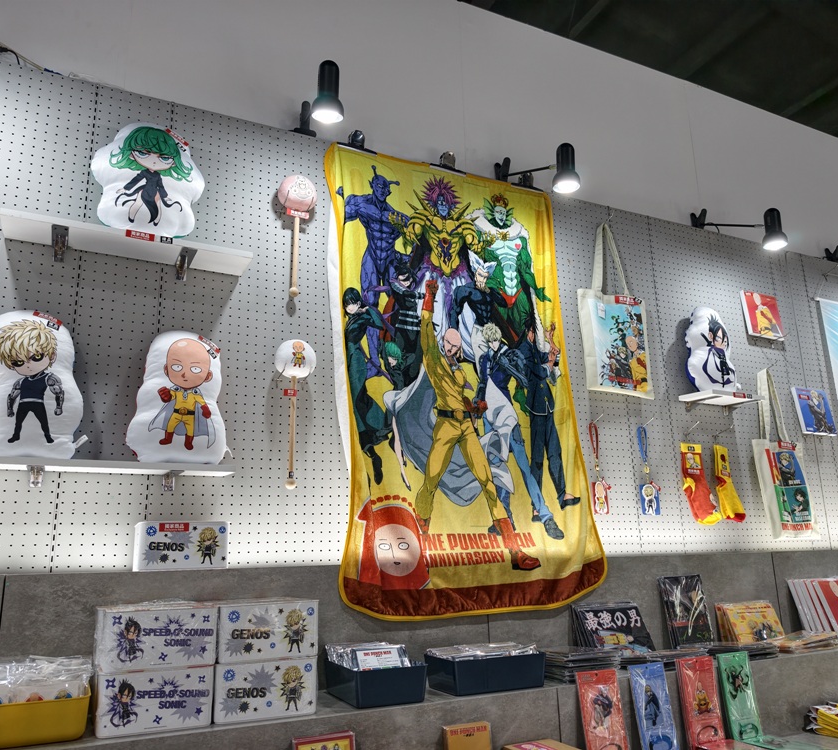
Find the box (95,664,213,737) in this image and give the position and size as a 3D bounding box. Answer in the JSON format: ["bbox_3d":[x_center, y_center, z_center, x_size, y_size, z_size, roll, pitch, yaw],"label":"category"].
[{"bbox_3d":[-0.520,0.629,1.363,0.207,0.111,0.130,5,-16,-25],"label":"box"}]

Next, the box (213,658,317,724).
[{"bbox_3d":[-0.332,0.647,1.451,0.207,0.111,0.130,5,-16,-25],"label":"box"}]

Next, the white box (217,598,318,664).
[{"bbox_3d":[-0.333,0.536,1.462,0.203,0.108,0.145,5,-15,-25],"label":"white box"}]

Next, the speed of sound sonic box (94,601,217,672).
[{"bbox_3d":[-0.520,0.516,1.375,0.206,0.108,0.145,5,-15,-25],"label":"speed of sound sonic box"}]

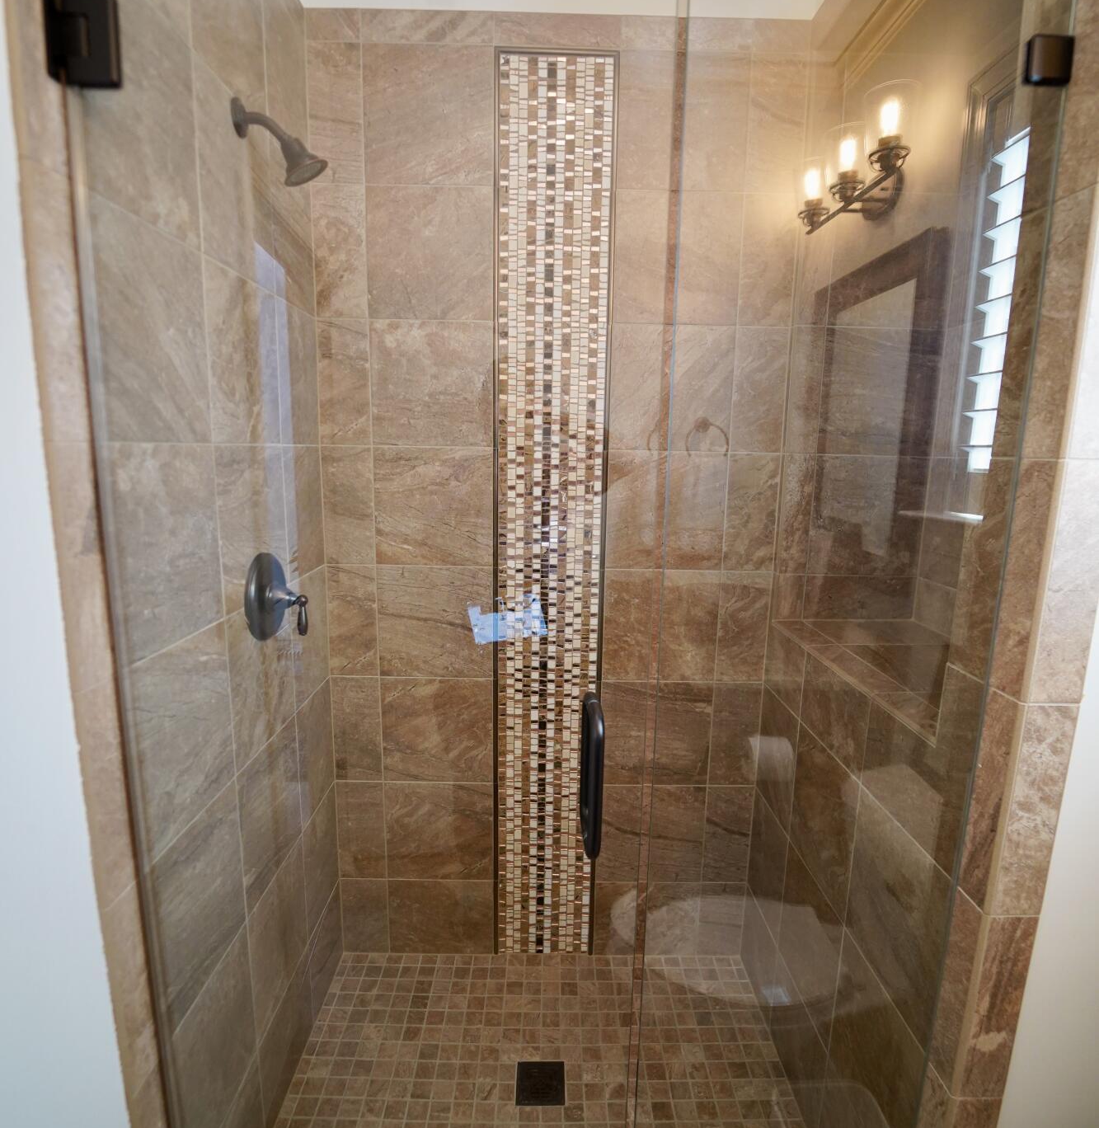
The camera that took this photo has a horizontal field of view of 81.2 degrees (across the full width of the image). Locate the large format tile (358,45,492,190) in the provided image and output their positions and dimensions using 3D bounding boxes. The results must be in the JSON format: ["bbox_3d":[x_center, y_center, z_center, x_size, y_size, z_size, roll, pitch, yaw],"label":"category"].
[{"bbox_3d":[-0.284,-1.053,1.517,0.304,0.304,0.020,1,10,0],"label":"large format tile"}]

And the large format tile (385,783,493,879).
[{"bbox_3d":[-0.314,0.764,1.833,0.303,0.302,0.011,1,10,-1],"label":"large format tile"}]

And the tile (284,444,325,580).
[{"bbox_3d":[-0.594,-0.127,1.538,0.020,0.304,0.251,1,10,-1],"label":"tile"}]

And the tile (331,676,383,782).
[{"bbox_3d":[-0.529,0.458,1.778,0.128,0.302,0.011,1,10,-1],"label":"tile"}]

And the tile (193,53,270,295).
[{"bbox_3d":[-0.578,-0.687,1.170,0.011,0.302,0.292,1,10,-1],"label":"tile"}]

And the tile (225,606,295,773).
[{"bbox_3d":[-0.593,0.223,1.328,0.011,0.302,0.292,1,10,-1],"label":"tile"}]

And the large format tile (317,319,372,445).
[{"bbox_3d":[-0.514,-0.452,1.619,0.128,0.302,0.011,1,10,-1],"label":"large format tile"}]

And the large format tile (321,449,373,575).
[{"bbox_3d":[-0.522,-0.145,1.671,0.133,0.316,0.012,1,10,0],"label":"large format tile"}]

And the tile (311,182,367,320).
[{"bbox_3d":[-0.509,-0.754,1.565,0.130,0.309,0.012,1,10,0],"label":"tile"}]

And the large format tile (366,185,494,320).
[{"bbox_3d":[-0.289,-0.753,1.567,0.307,0.305,0.012,1,10,0],"label":"large format tile"}]

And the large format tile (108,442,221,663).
[{"bbox_3d":[-0.586,-0.032,0.991,0.020,0.304,0.267,1,10,-1],"label":"large format tile"}]

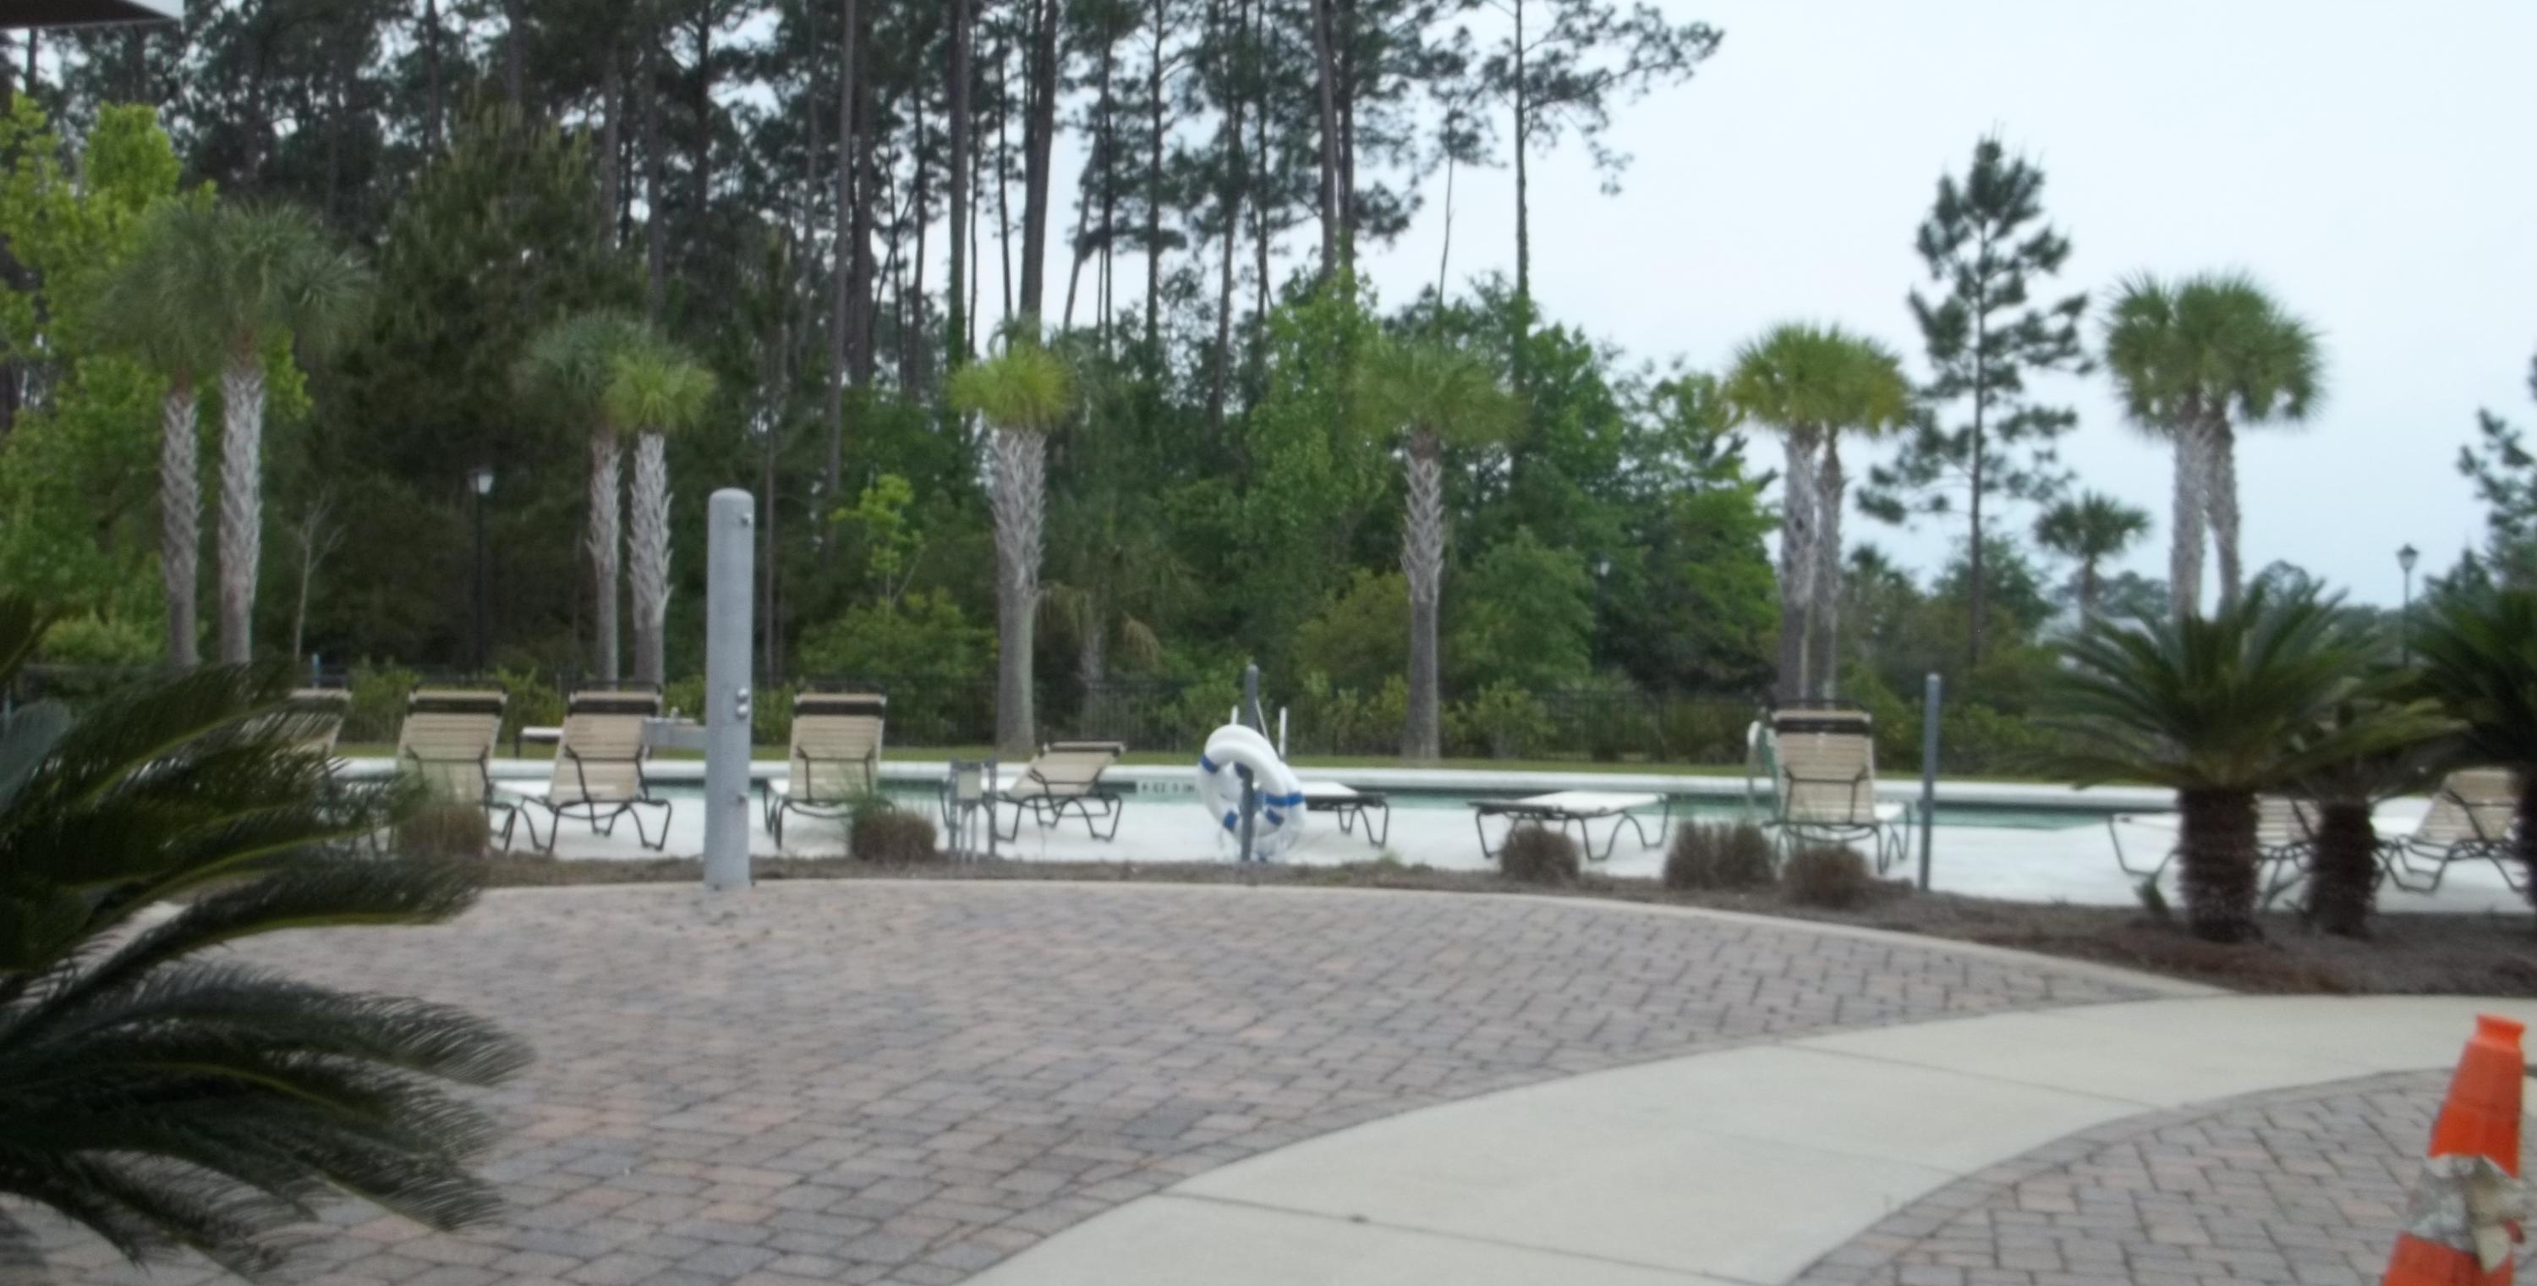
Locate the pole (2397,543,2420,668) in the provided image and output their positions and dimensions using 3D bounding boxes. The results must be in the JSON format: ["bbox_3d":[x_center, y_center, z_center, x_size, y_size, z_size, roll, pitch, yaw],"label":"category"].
[{"bbox_3d":[23.582,0.037,50.000,0.450,4.100,0.450,1,-1,0],"label":"pole"}]

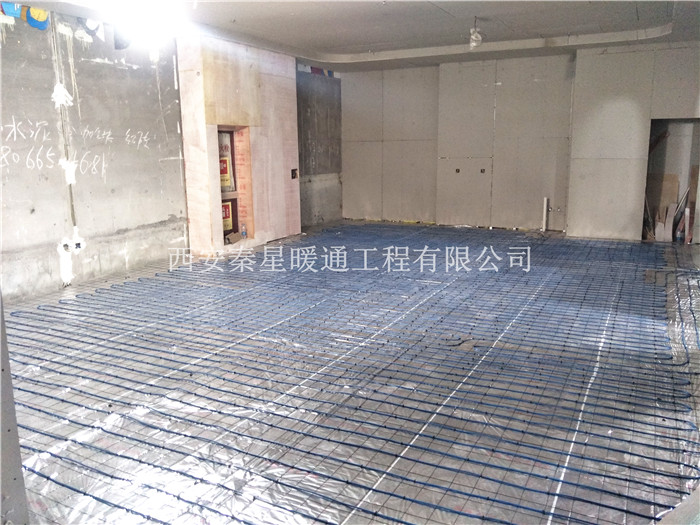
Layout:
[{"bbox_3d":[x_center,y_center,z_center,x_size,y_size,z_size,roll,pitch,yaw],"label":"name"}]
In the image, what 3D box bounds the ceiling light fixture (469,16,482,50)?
[{"bbox_3d":[1.860,-3.411,7.200,0.186,0.443,0.186,2,11,14],"label":"ceiling light fixture"}]

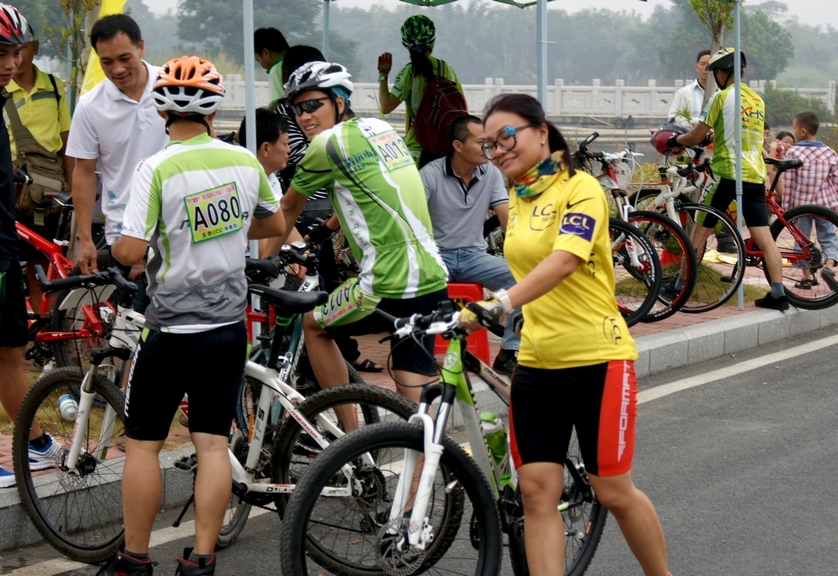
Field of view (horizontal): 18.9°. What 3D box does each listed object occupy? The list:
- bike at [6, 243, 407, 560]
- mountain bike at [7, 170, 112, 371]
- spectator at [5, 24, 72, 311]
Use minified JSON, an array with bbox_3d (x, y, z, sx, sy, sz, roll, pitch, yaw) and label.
[{"bbox_3d":[-0.641,0.454,8.530,1.670,1.020,0.620,1,5,19],"label":"bike"},{"bbox_3d":[-1.879,-0.048,12.288,1.740,1.030,0.630,4,6,39],"label":"mountain bike"},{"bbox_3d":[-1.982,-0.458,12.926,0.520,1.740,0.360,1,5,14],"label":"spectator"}]

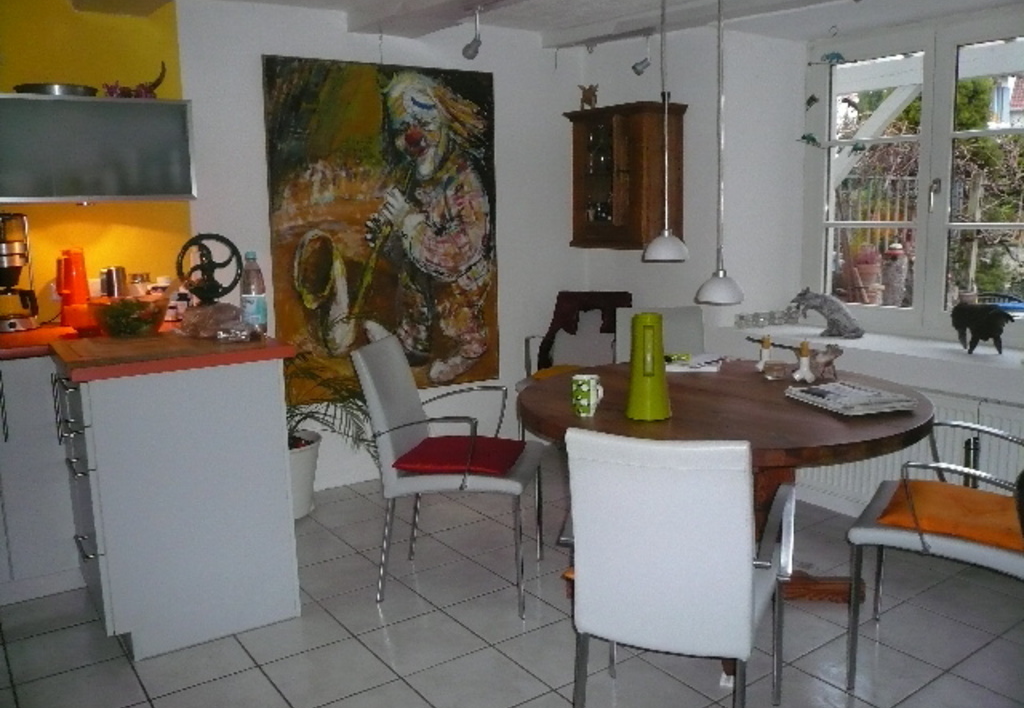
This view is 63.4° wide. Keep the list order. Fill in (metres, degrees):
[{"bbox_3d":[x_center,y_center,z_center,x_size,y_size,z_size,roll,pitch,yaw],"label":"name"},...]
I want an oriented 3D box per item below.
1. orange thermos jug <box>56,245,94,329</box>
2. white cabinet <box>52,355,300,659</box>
[{"bbox_3d":[-1.693,-0.257,3.224,0.140,0.298,0.128,-8,11,-37],"label":"orange thermos jug"},{"bbox_3d":[-1.146,0.445,2.808,0.606,0.879,0.635,-7,11,-35],"label":"white cabinet"}]

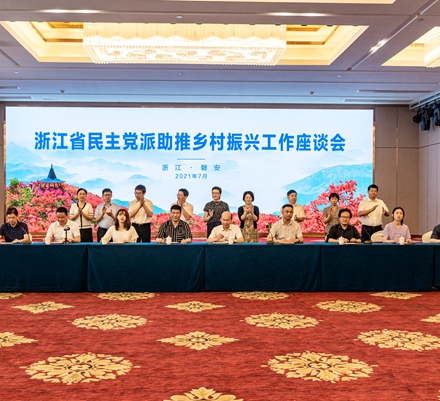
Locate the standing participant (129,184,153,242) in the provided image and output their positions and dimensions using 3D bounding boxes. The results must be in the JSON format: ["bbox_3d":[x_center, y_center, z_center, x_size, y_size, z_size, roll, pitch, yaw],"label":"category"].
[{"bbox_3d":[-1.473,0.589,10.198,0.480,1.761,0.380,0,0,3],"label":"standing participant"}]

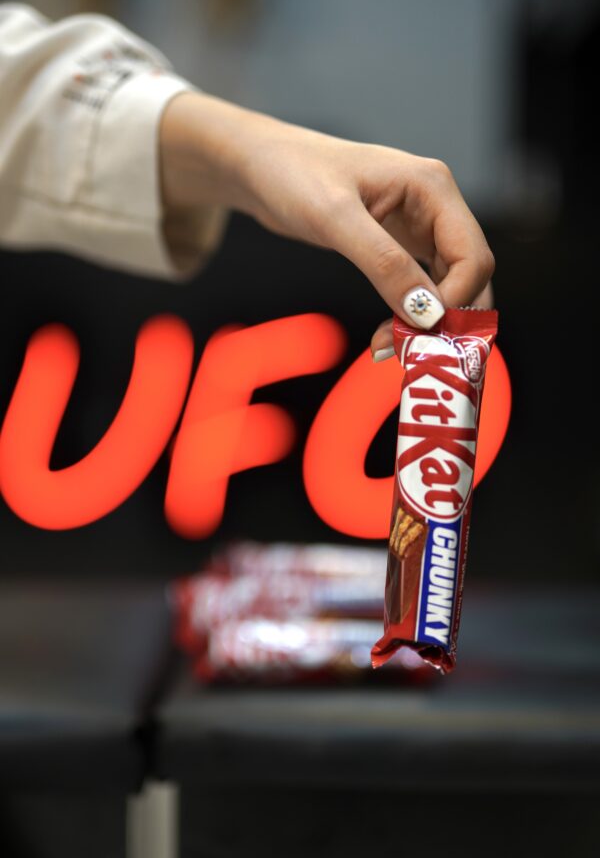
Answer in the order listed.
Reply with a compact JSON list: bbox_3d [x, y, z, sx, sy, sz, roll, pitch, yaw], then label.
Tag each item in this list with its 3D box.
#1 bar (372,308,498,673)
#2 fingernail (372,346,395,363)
[{"bbox_3d":[0.055,0.024,0.520,0.041,0.150,0.022,6,12,5],"label":"bar"},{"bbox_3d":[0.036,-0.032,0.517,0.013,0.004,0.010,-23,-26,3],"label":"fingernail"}]

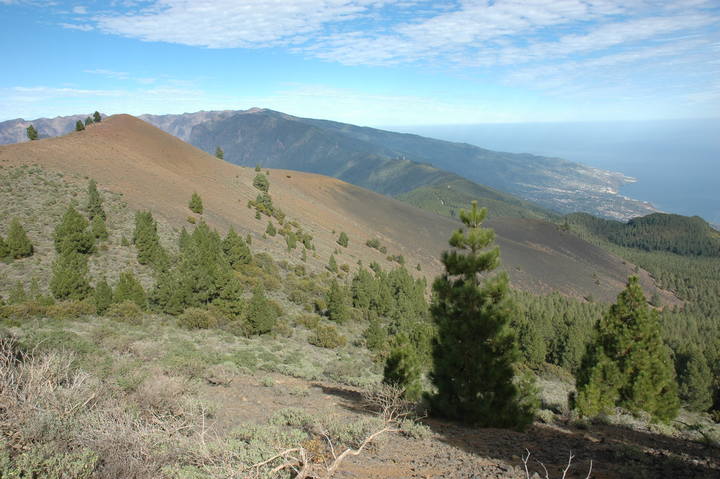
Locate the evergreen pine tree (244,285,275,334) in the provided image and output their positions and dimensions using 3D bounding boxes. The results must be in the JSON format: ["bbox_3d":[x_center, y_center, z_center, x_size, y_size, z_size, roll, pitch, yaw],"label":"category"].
[{"bbox_3d":[-9.004,6.098,48.000,2.642,4.363,2.642,-1,13,0],"label":"evergreen pine tree"}]

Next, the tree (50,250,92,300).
[{"bbox_3d":[-27.267,3.403,51.000,3.970,4.584,3.970,-8,15,-28],"label":"tree"}]

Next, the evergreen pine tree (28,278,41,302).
[{"bbox_3d":[-29.558,4.631,49.000,1.090,2.114,1.090,-9,15,-31],"label":"evergreen pine tree"}]

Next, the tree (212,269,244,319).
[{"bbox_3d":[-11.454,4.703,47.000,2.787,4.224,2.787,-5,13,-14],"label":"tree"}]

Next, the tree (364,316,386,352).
[{"bbox_3d":[1.116,7.212,42.000,1.875,2.896,1.875,-1,13,0],"label":"tree"}]

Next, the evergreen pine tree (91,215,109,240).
[{"bbox_3d":[-40.674,-1.942,84.000,2.550,3.949,2.550,-1,13,0],"label":"evergreen pine tree"}]

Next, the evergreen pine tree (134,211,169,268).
[{"bbox_3d":[-28.919,-0.142,74.000,4.653,7.755,4.653,-1,13,0],"label":"evergreen pine tree"}]

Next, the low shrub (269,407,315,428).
[{"bbox_3d":[-0.838,2.177,6.600,0.563,0.250,0.500,-3,13,-8],"label":"low shrub"}]

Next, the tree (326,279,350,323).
[{"bbox_3d":[-1.793,5.087,45.000,2.001,3.559,2.001,-2,13,-2],"label":"tree"}]

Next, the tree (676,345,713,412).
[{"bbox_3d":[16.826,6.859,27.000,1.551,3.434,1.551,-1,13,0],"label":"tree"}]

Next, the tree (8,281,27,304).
[{"bbox_3d":[-31.102,4.813,49.000,1.635,2.114,1.635,-10,16,-33],"label":"tree"}]

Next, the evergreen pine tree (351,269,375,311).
[{"bbox_3d":[0.365,5.431,60.000,2.906,4.565,2.906,-1,13,0],"label":"evergreen pine tree"}]

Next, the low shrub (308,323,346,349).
[{"bbox_3d":[-2.229,6.583,37.000,2.606,1.650,2.400,-2,13,-4],"label":"low shrub"}]

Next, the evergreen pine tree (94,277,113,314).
[{"bbox_3d":[-27.220,5.841,57.000,1.737,4.018,1.737,-1,13,0],"label":"evergreen pine tree"}]

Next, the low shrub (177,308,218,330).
[{"bbox_3d":[-14.349,7.000,48.000,3.420,1.339,3.420,-1,13,0],"label":"low shrub"}]

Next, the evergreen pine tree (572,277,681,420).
[{"bbox_3d":[7.690,3.000,15.500,2.720,4.019,2.720,-1,13,0],"label":"evergreen pine tree"}]

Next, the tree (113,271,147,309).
[{"bbox_3d":[-24.872,5.218,58.000,3.393,3.897,3.393,-1,13,0],"label":"tree"}]

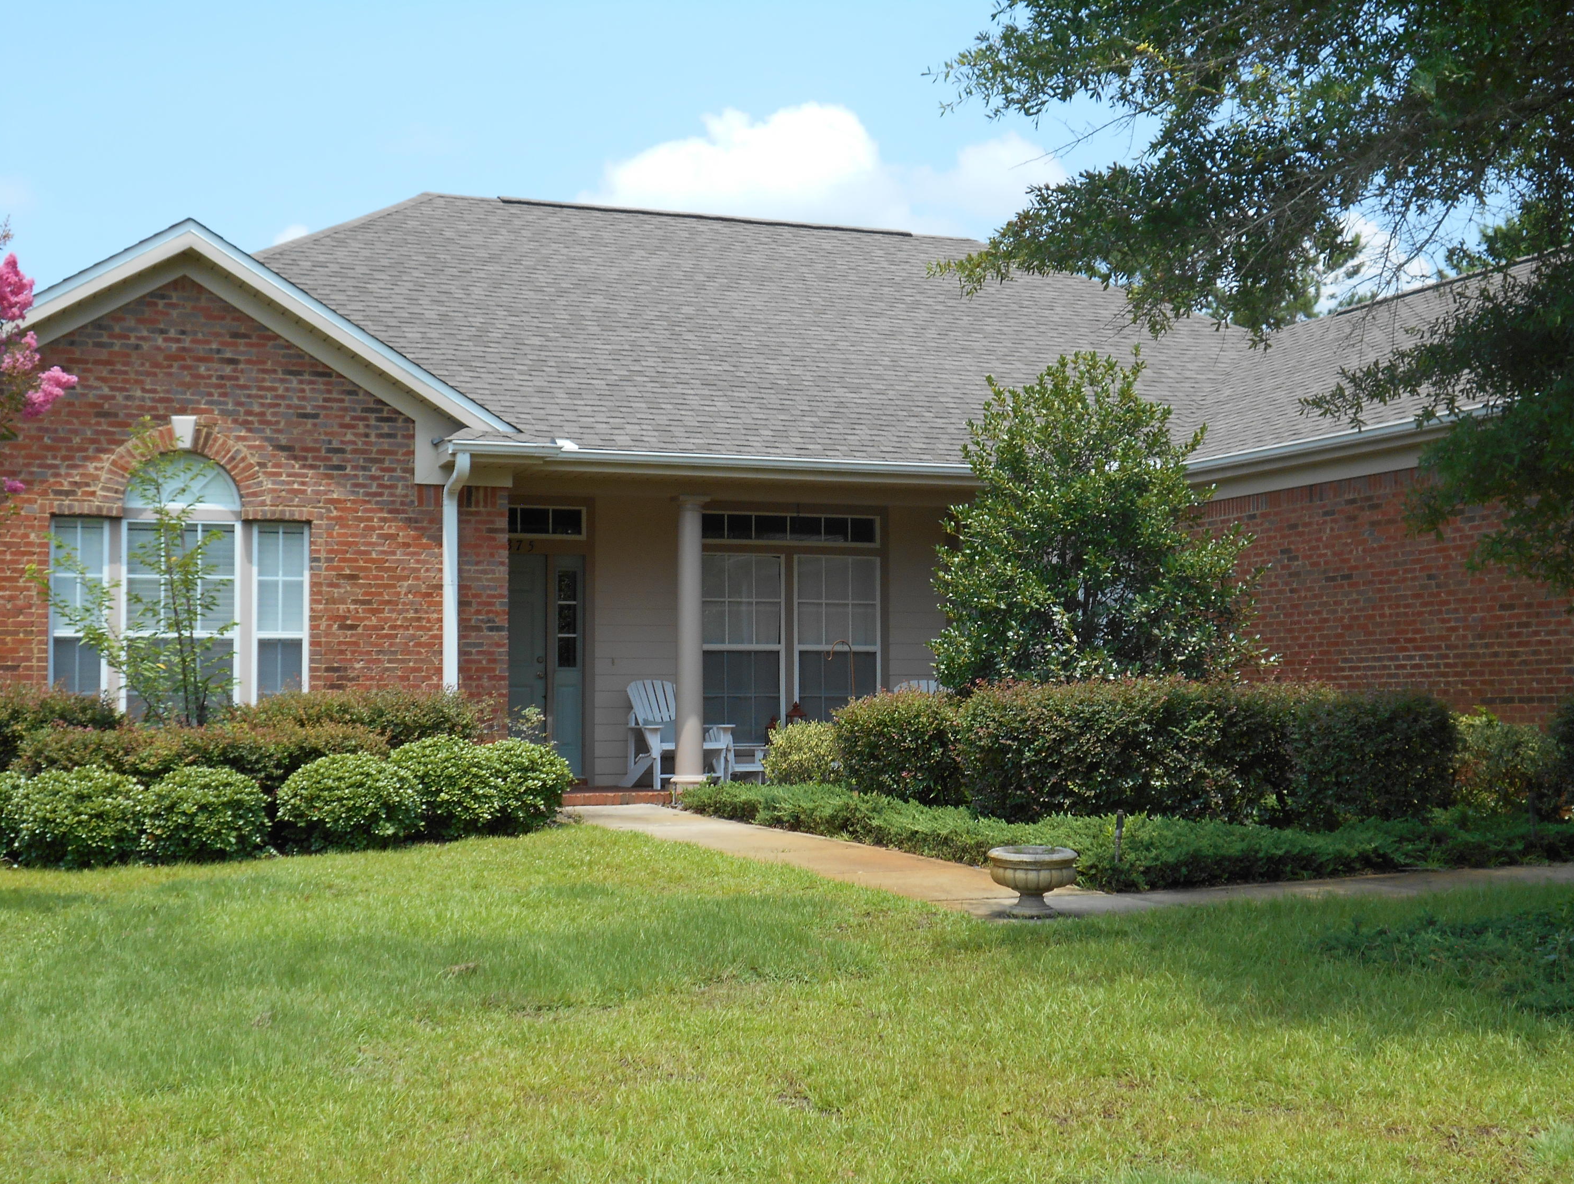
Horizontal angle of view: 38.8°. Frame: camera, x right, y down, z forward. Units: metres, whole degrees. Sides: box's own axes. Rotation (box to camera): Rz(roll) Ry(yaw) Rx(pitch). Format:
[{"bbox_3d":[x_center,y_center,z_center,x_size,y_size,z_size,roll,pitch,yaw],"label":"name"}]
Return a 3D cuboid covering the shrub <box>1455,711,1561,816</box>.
[{"bbox_3d":[4.887,1.244,15.200,0.850,0.900,0.800,1,-3,-22],"label":"shrub"}]

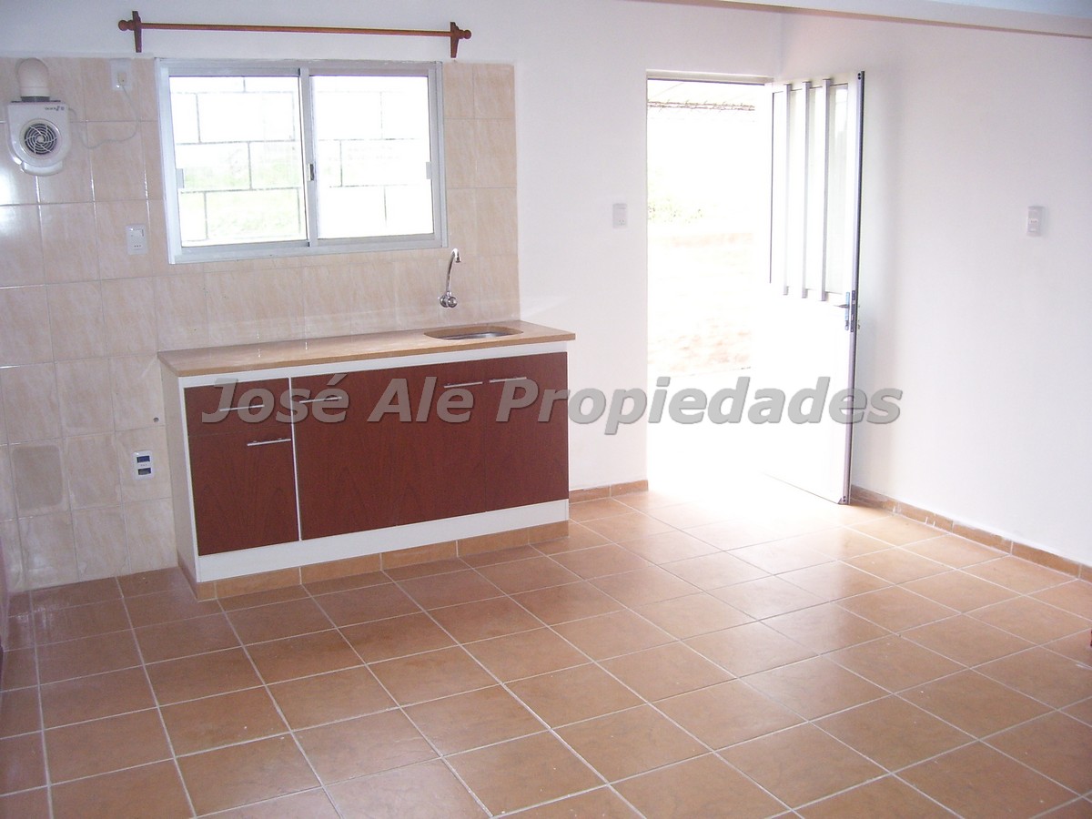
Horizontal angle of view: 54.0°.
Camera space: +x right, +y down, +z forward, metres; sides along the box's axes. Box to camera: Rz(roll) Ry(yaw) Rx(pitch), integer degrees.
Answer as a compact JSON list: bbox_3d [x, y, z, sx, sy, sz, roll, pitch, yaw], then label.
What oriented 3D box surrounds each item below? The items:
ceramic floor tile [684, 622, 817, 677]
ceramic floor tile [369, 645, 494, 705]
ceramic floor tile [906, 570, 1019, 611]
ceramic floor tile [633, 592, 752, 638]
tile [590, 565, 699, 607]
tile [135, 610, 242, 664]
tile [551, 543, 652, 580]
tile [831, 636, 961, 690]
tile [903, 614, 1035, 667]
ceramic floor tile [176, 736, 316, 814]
[{"bbox_3d":[0.683,0.803,3.598,0.330,0.010,0.330,-7,13,-26],"label":"ceramic floor tile"},{"bbox_3d":[-0.363,0.852,3.438,0.330,0.009,0.330,-7,13,-26],"label":"ceramic floor tile"},{"bbox_3d":[1.561,0.689,4.044,0.330,0.010,0.330,-7,13,-26],"label":"ceramic floor tile"},{"bbox_3d":[0.533,0.747,3.890,0.330,0.010,0.330,-7,13,-26],"label":"ceramic floor tile"},{"bbox_3d":[0.374,0.688,4.156,0.327,0.010,0.327,-7,13,-25],"label":"tile"},{"bbox_3d":[-1.253,0.802,3.745,0.331,0.010,0.331,-7,13,-26],"label":"tile"},{"bbox_3d":[0.231,0.633,4.473,0.330,0.010,0.330,-7,13,-26],"label":"tile"},{"bbox_3d":[1.135,0.826,3.458,0.329,0.010,0.329,-7,13,-26],"label":"tile"},{"bbox_3d":[1.415,0.781,3.611,0.331,0.010,0.331,-7,13,-26],"label":"tile"},{"bbox_3d":[-0.802,0.976,2.871,0.331,0.010,0.331,-7,13,-26],"label":"ceramic floor tile"}]

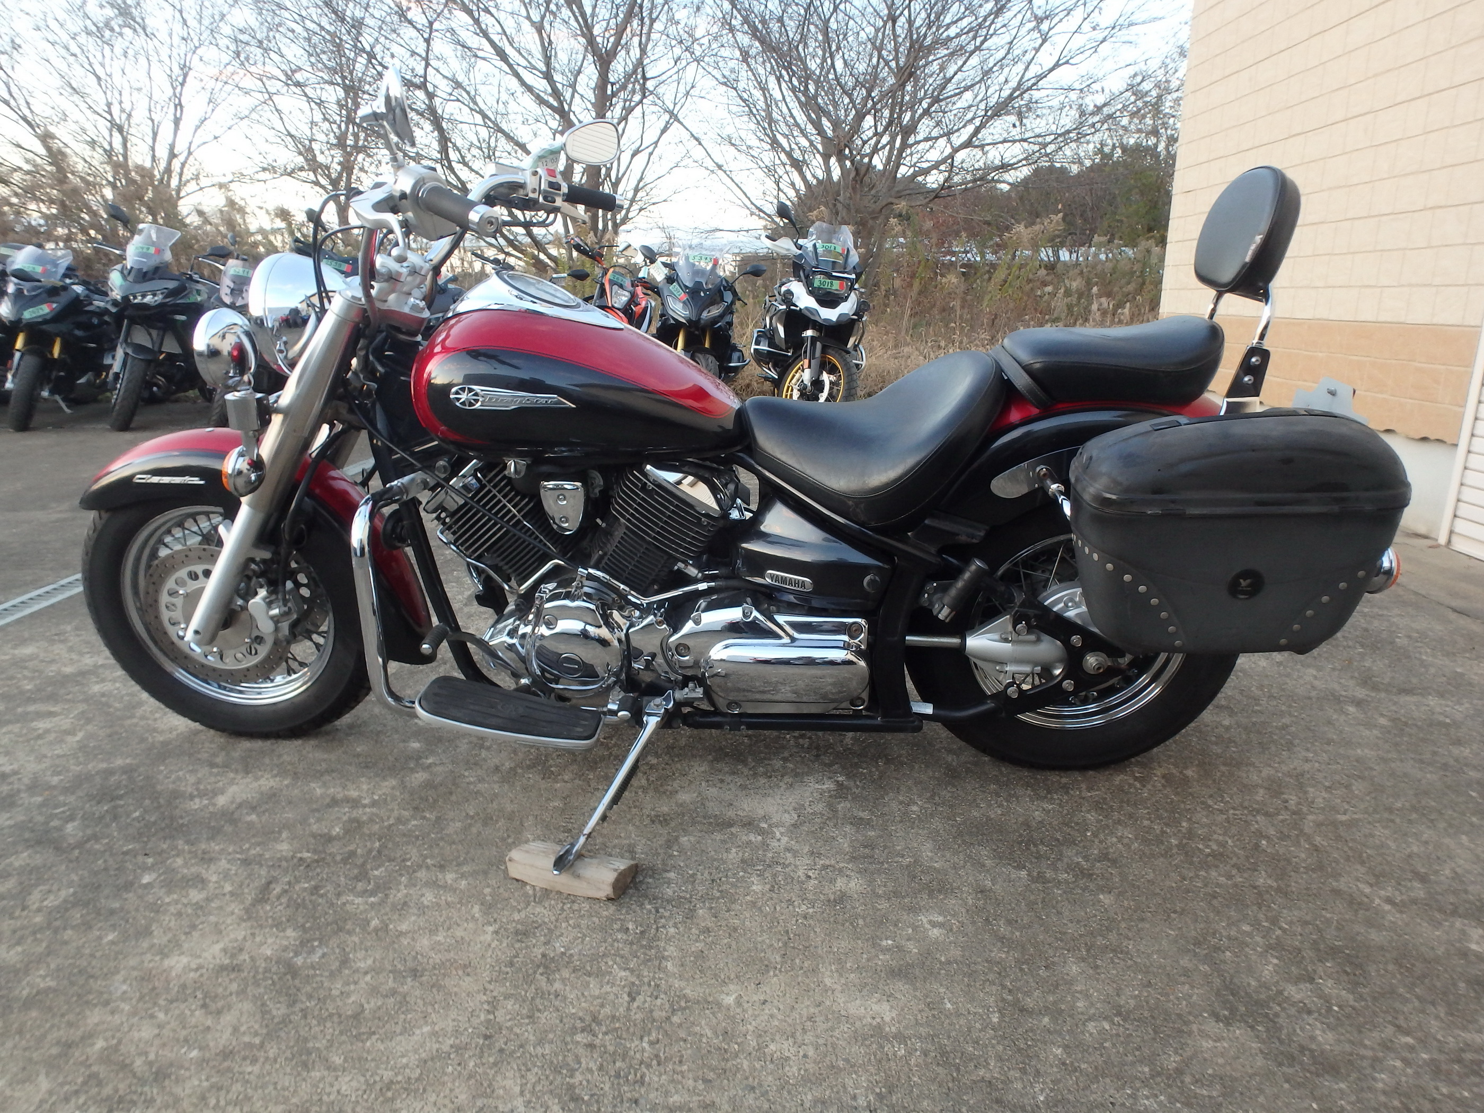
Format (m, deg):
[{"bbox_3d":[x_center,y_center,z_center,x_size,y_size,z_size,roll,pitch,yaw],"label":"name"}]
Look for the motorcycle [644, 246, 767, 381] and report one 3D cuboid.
[{"bbox_3d":[-0.276,-1.763,7.037,0.900,1.270,2.120,5,16,1],"label":"motorcycle"}]

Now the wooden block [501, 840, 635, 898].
[{"bbox_3d":[-0.279,0.502,1.465,0.188,0.043,0.069,5,17,17],"label":"wooden block"}]

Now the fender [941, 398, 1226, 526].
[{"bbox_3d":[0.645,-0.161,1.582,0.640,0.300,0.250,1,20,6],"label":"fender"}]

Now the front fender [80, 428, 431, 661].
[{"bbox_3d":[-0.932,-0.036,1.766,0.655,0.440,0.180,1,23,3],"label":"front fender"}]

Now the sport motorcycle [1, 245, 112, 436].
[{"bbox_3d":[-5.547,-1.788,7.319,0.860,1.330,2.120,-1,15,-19],"label":"sport motorcycle"}]

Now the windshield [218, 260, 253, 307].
[{"bbox_3d":[-3.598,-1.937,6.400,0.260,0.350,0.110,-2,-1,-10],"label":"windshield"}]

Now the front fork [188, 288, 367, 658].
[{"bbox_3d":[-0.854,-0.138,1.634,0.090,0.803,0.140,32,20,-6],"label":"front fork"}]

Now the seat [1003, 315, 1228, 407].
[{"bbox_3d":[0.606,-0.340,1.520,0.350,0.145,0.250,1,20,6],"label":"seat"}]

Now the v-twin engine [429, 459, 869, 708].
[{"bbox_3d":[-0.144,0.005,1.729,0.760,0.450,0.400,1,23,3],"label":"v-twin engine"}]

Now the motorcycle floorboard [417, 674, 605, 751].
[{"bbox_3d":[-0.377,0.256,1.514,0.310,0.045,0.130,5,23,2],"label":"motorcycle floorboard"}]

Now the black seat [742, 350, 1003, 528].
[{"bbox_3d":[0.221,-0.235,1.599,0.440,0.275,0.350,1,20,6],"label":"black seat"}]

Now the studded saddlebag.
[{"bbox_3d":[0.697,-0.033,1.318,0.440,0.340,0.210,1,20,6],"label":"studded saddlebag"}]

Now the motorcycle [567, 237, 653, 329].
[{"bbox_3d":[-0.901,-1.658,6.808,0.820,1.250,2.170,5,16,-6],"label":"motorcycle"}]

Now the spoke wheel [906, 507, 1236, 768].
[{"bbox_3d":[0.611,0.116,1.687,0.645,0.645,0.170,1,20,6],"label":"spoke wheel"}]

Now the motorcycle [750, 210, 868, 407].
[{"bbox_3d":[0.460,-1.807,6.919,0.940,1.480,2.220,4,16,-5],"label":"motorcycle"}]

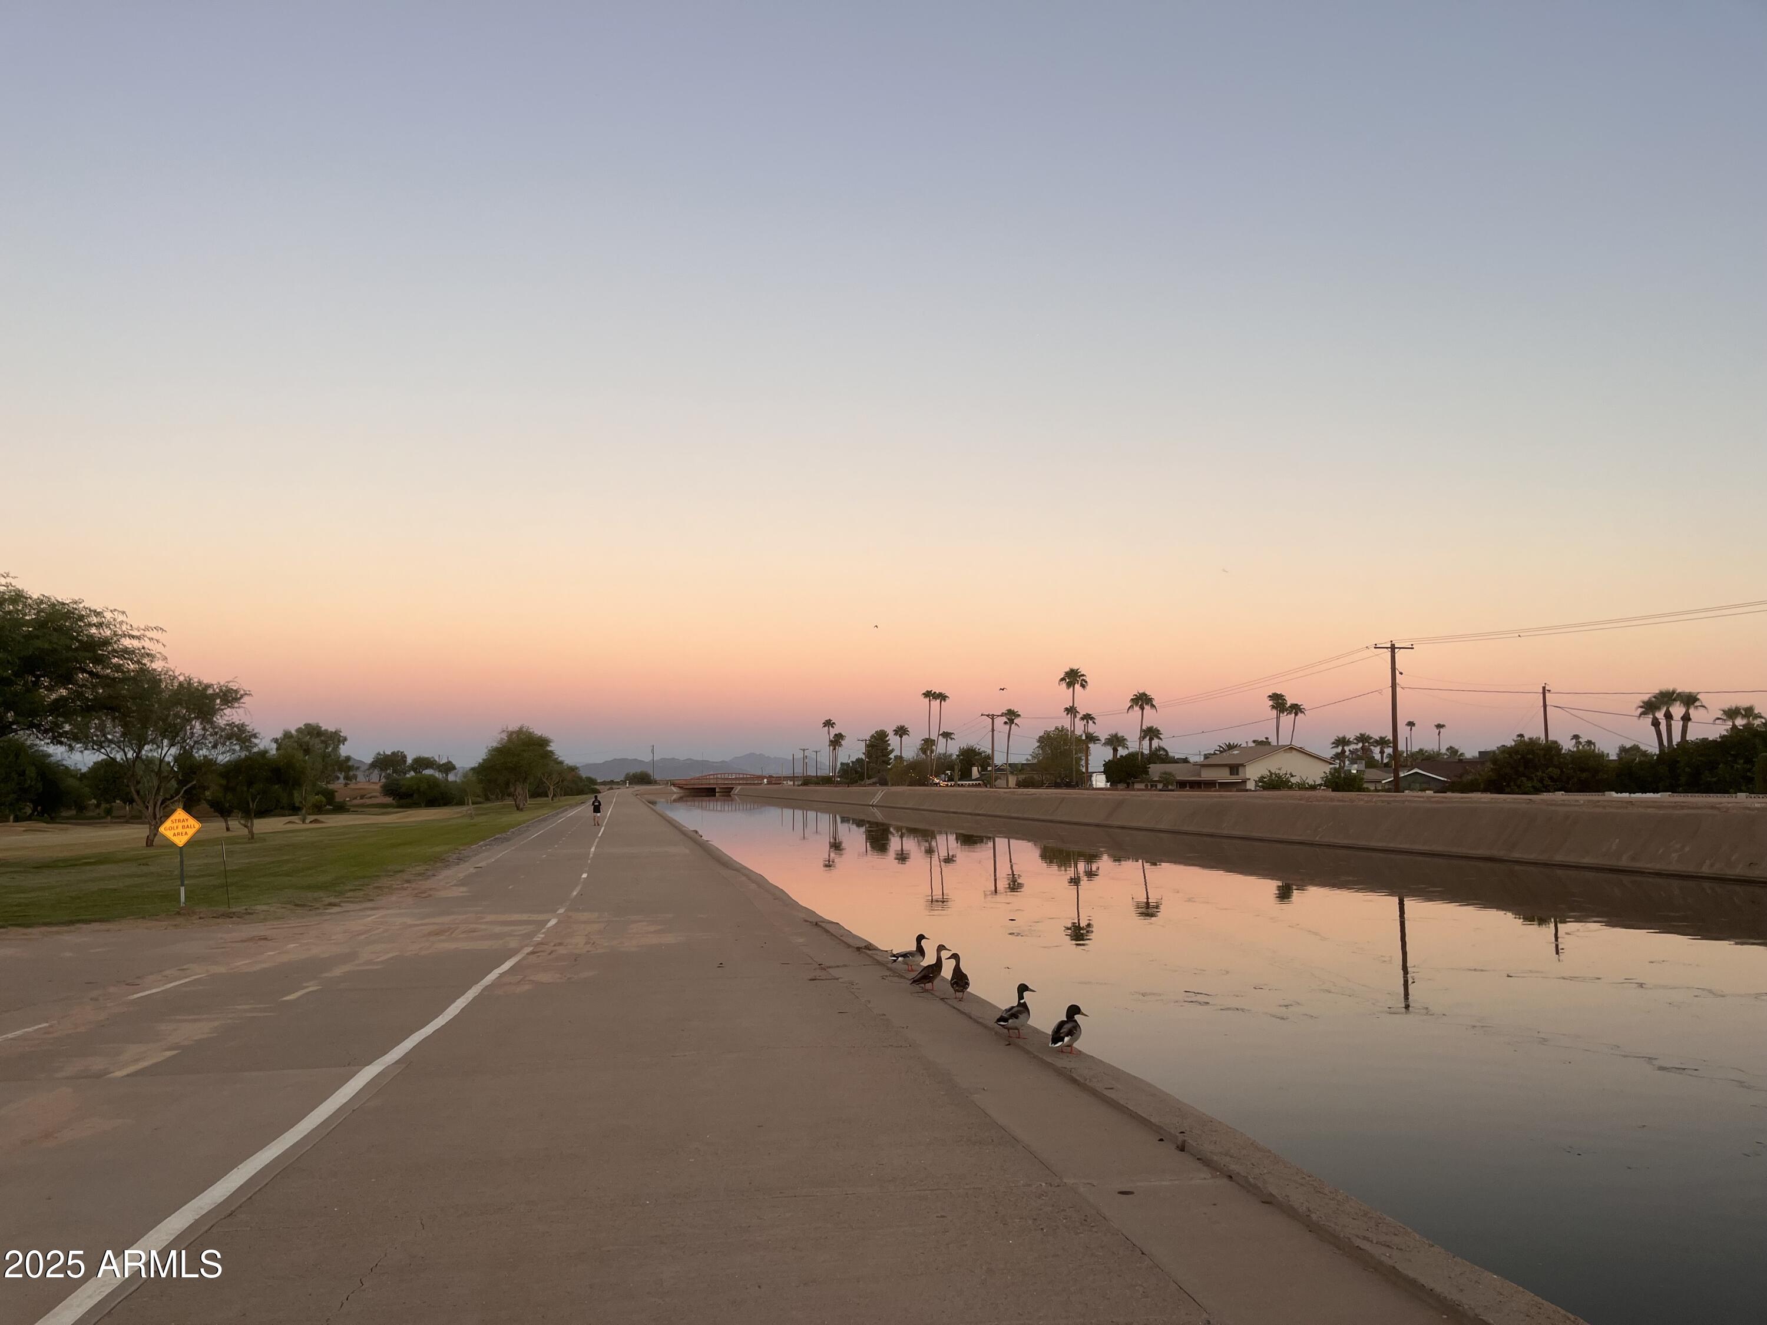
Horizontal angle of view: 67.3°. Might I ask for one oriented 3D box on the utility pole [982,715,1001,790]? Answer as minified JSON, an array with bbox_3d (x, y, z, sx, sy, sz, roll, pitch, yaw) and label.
[{"bbox_3d":[13.312,11.037,162.000,2.700,9.500,0.400,1,-5,-10],"label":"utility pole"}]

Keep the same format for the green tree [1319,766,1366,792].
[{"bbox_3d":[29.406,8.113,84.869,2.900,2.888,2.700,-2,-6,19],"label":"green tree"}]

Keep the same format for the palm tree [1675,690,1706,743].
[{"bbox_3d":[64.472,6.831,105.584,2.300,9.180,2.300,-3,-6,31],"label":"palm tree"}]

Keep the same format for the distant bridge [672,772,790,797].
[{"bbox_3d":[-40.433,32.679,355.000,33.000,6.600,8.000,0,-5,-9],"label":"distant bridge"}]

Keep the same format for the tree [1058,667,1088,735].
[{"bbox_3d":[20.425,7.685,141.361,3.000,14.098,3.000,-1,-5,8],"label":"tree"}]

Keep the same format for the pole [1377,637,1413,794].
[{"bbox_3d":[27.412,3.513,70.579,2.450,9.281,0.350,1,-5,-12],"label":"pole"}]

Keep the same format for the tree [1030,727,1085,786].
[{"bbox_3d":[24.901,13.735,190.000,7.800,9.000,7.500,0,-5,0],"label":"tree"}]

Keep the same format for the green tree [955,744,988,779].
[{"bbox_3d":[15.004,18.076,224.611,5.800,8.571,5.800,-1,-5,4],"label":"green tree"}]

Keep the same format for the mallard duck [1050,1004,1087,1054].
[{"bbox_3d":[1.123,2.210,8.075,0.170,0.310,0.350,-5,-7,42],"label":"mallard duck"}]

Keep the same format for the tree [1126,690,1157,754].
[{"bbox_3d":[29.449,9.031,151.000,3.400,11.000,3.400,0,-5,0],"label":"tree"}]

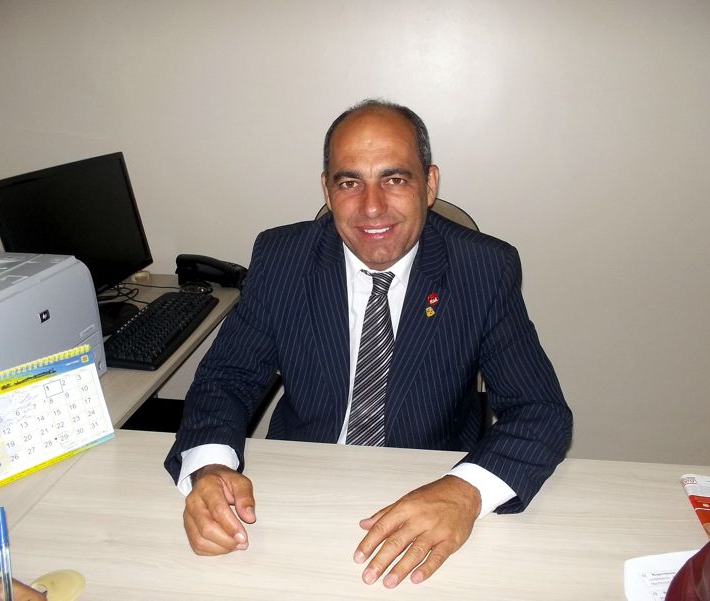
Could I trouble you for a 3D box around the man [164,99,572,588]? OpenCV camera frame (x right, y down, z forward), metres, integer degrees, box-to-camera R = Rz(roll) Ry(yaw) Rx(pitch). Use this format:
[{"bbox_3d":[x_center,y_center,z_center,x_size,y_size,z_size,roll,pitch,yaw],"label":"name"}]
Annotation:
[{"bbox_3d":[0.032,0.321,1.170,0.640,1.280,0.720,1,19,4],"label":"man"}]

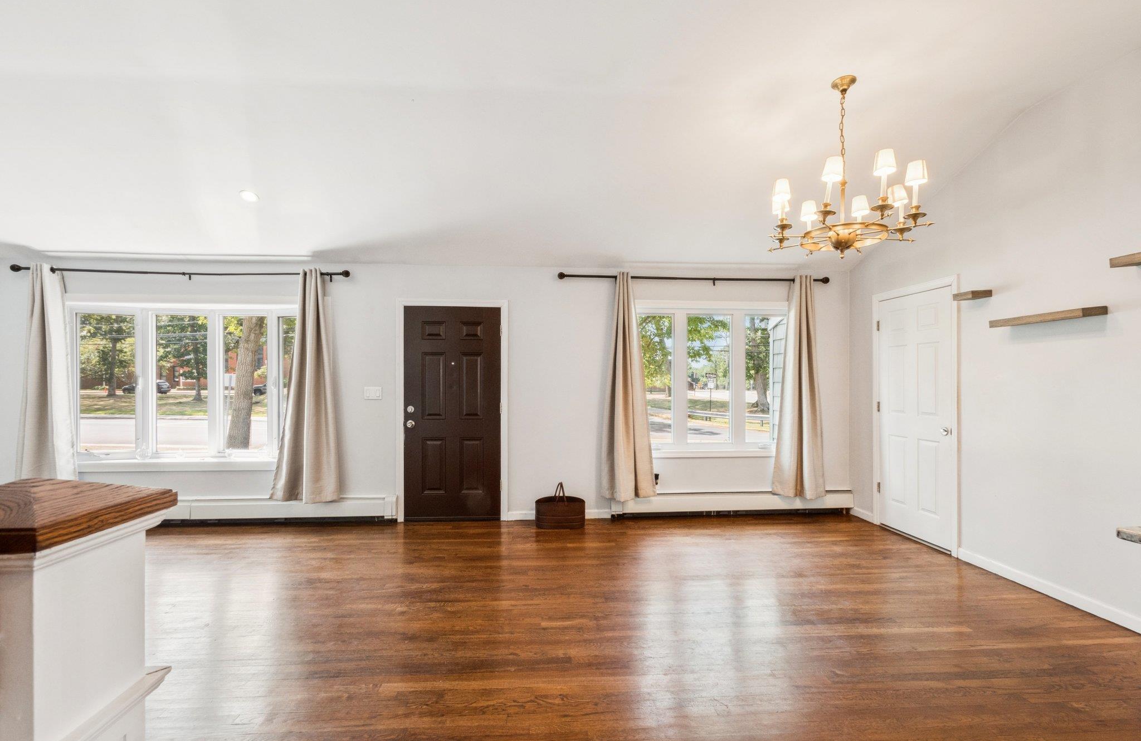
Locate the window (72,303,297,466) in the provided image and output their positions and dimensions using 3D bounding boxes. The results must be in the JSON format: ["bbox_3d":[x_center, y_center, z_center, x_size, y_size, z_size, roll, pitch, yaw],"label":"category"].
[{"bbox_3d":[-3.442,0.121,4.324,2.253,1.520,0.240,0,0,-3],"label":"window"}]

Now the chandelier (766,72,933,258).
[{"bbox_3d":[1.597,-1.173,2.710,0.839,1.033,0.839,0,0,-3],"label":"chandelier"}]

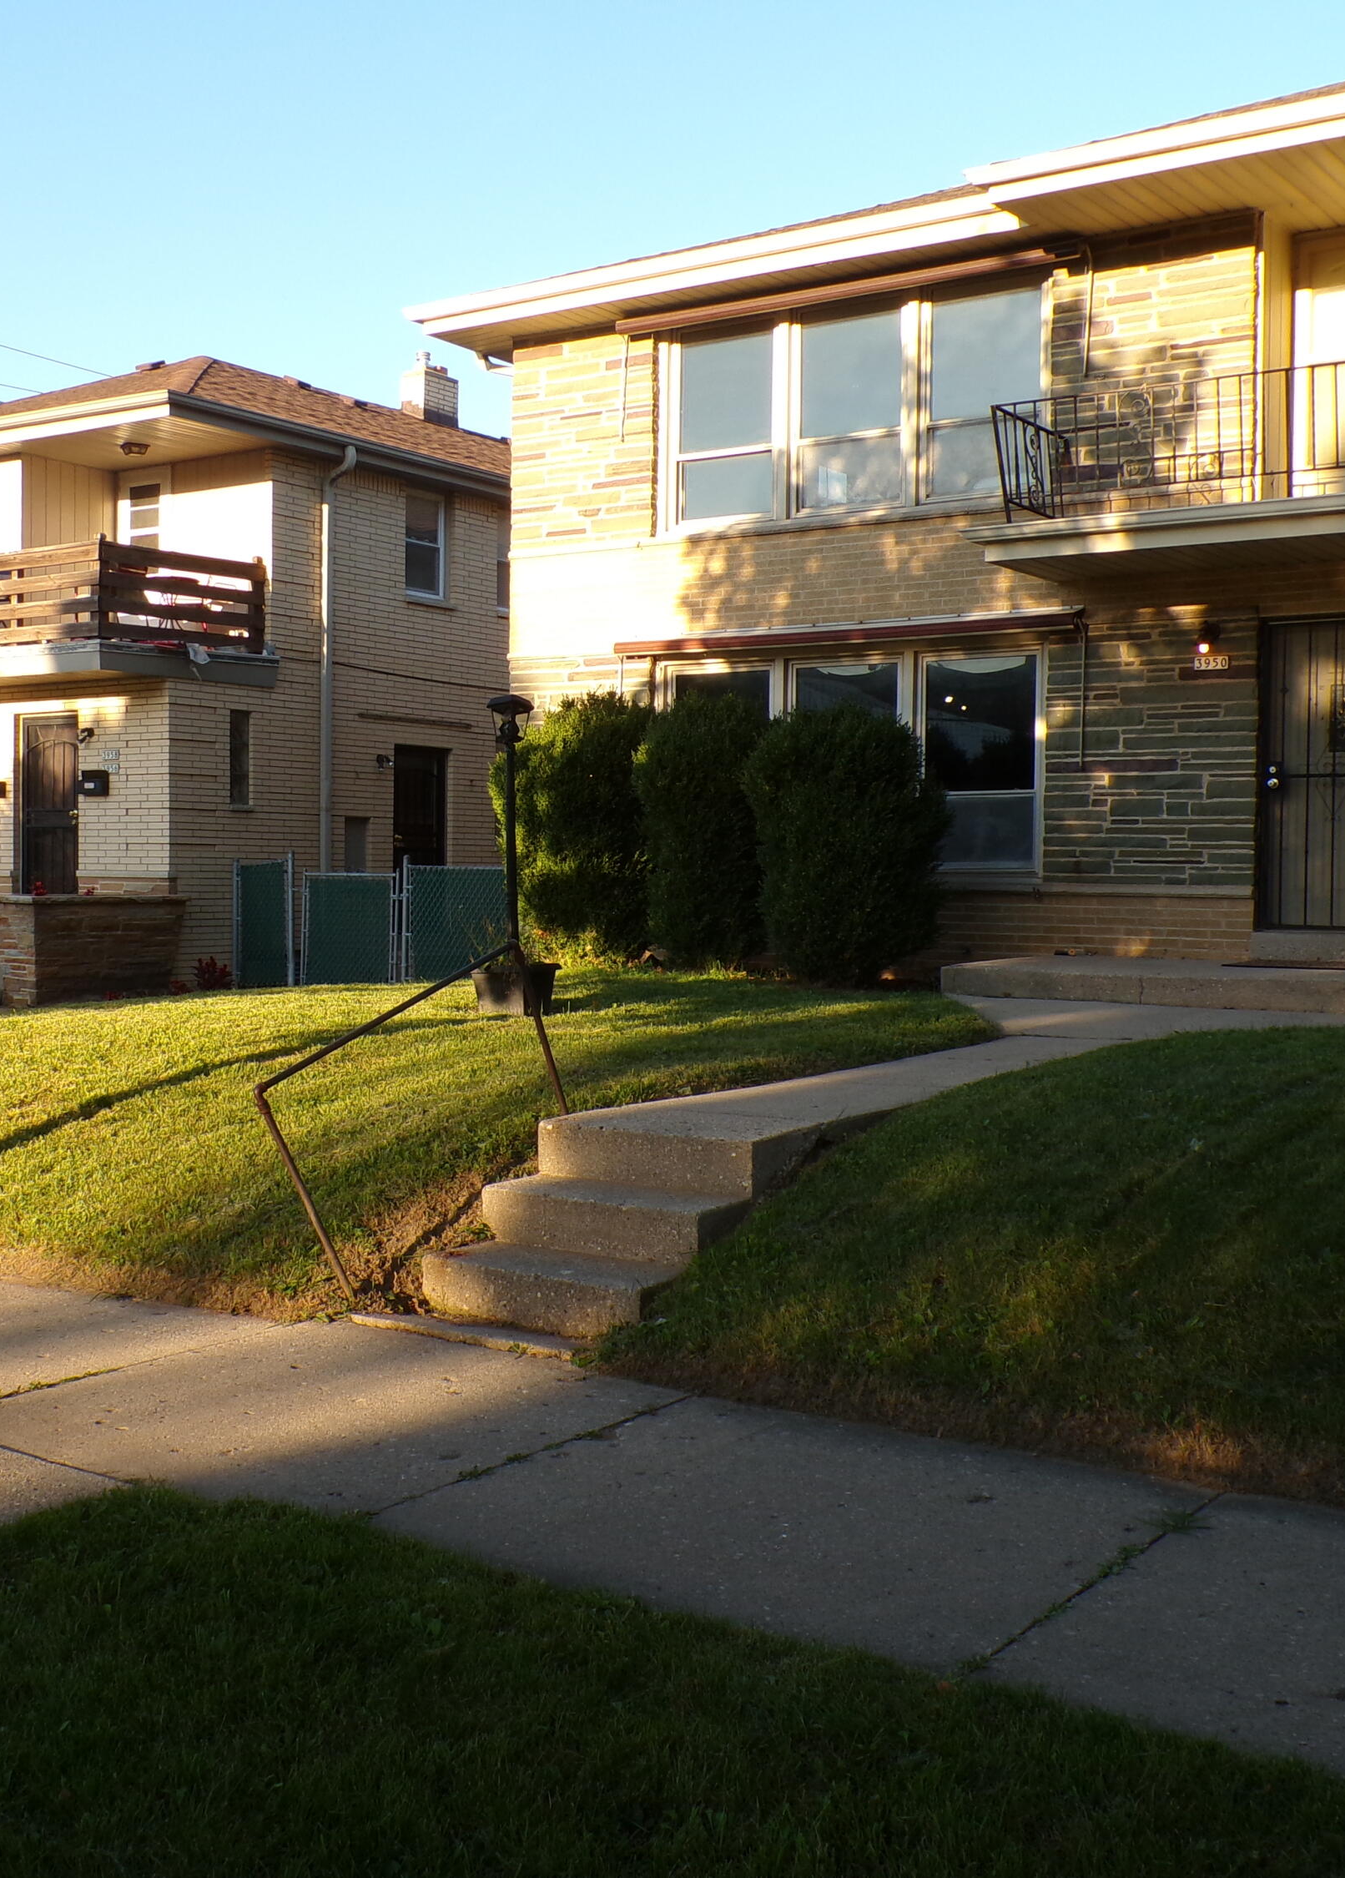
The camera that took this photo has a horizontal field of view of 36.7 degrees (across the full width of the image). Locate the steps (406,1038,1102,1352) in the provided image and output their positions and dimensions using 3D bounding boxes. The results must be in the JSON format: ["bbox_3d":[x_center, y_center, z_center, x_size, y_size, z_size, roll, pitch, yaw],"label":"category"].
[{"bbox_3d":[0.490,0.866,7.621,0.930,0.560,3.470,2,3,35],"label":"steps"}]

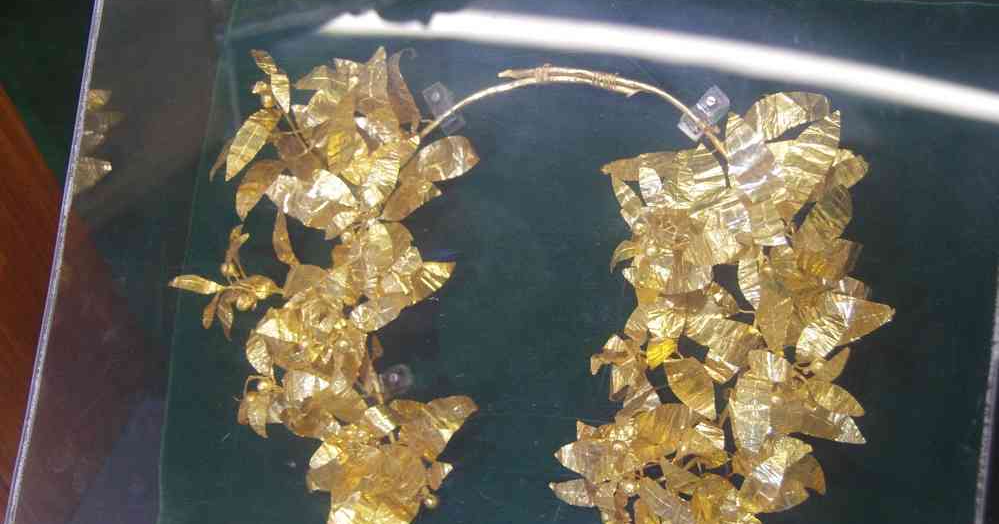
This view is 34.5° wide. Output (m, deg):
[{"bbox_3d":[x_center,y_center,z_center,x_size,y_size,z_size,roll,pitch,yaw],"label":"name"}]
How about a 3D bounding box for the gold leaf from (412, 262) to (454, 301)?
[{"bbox_3d":[-0.031,0.007,0.730,0.027,0.006,0.015,-29,79,13],"label":"gold leaf"}]

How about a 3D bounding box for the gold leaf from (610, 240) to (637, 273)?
[{"bbox_3d":[0.058,-0.004,0.753,0.018,0.006,0.008,-45,77,5],"label":"gold leaf"}]

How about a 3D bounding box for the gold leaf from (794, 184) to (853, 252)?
[{"bbox_3d":[0.136,-0.019,0.675,0.016,0.006,0.033,39,95,17],"label":"gold leaf"}]

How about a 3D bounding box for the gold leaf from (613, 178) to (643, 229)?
[{"bbox_3d":[0.060,-0.028,0.756,0.011,0.007,0.029,-26,79,9],"label":"gold leaf"}]

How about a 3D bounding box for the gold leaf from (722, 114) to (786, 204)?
[{"bbox_3d":[0.119,-0.048,0.741,0.023,0.008,0.046,-24,80,11],"label":"gold leaf"}]

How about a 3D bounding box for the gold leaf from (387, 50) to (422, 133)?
[{"bbox_3d":[-0.046,-0.084,0.799,0.015,0.009,0.045,-14,83,9],"label":"gold leaf"}]

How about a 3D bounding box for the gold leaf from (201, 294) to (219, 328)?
[{"bbox_3d":[-0.143,0.024,0.799,0.006,0.006,0.019,21,87,6],"label":"gold leaf"}]

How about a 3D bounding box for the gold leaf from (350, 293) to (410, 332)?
[{"bbox_3d":[-0.054,0.021,0.736,0.032,0.006,0.014,-20,80,16],"label":"gold leaf"}]

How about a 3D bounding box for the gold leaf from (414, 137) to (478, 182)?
[{"bbox_3d":[-0.026,-0.051,0.787,0.032,0.008,0.022,-7,84,10],"label":"gold leaf"}]

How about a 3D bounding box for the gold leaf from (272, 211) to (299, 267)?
[{"bbox_3d":[-0.099,-0.011,0.757,0.006,0.011,0.030,-38,66,51],"label":"gold leaf"}]

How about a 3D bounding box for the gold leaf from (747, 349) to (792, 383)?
[{"bbox_3d":[0.115,0.045,0.687,0.019,0.010,0.014,-1,84,14],"label":"gold leaf"}]

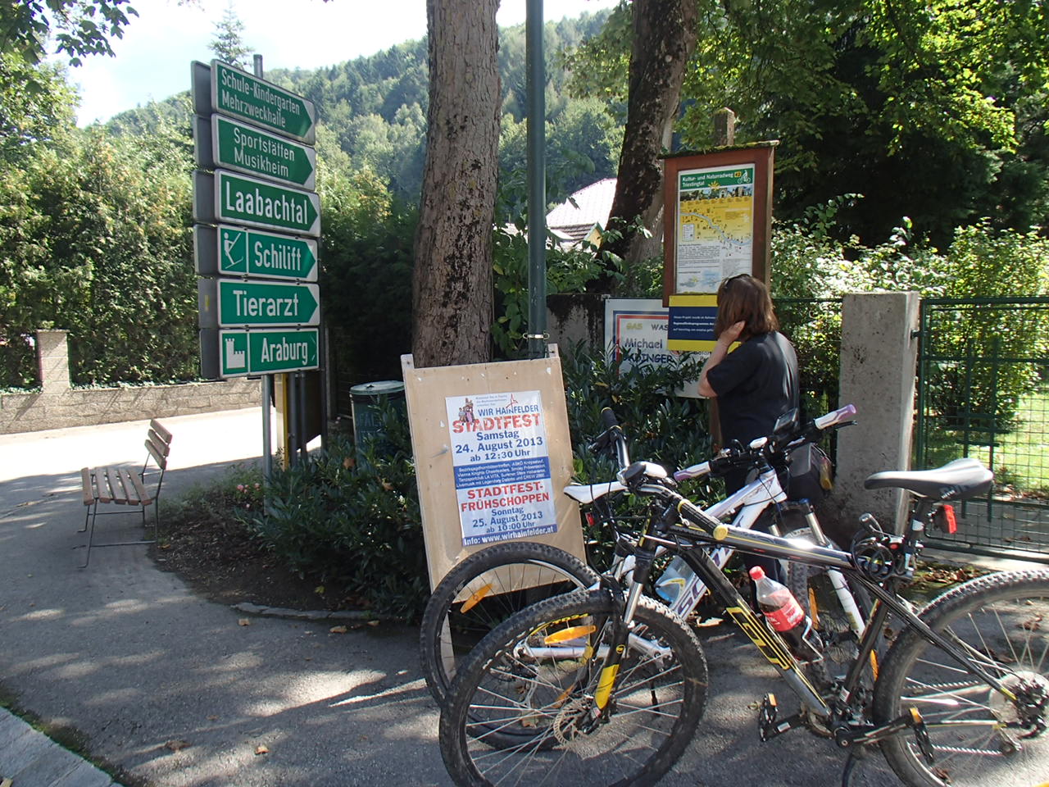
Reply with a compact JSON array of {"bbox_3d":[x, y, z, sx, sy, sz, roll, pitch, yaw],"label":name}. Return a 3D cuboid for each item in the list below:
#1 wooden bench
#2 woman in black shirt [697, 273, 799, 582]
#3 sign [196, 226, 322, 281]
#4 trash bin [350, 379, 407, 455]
[{"bbox_3d":[-2.683,0.609,5.636,0.510,0.790,1.550,-3,3,-28],"label":"wooden bench"},{"bbox_3d":[1.053,0.259,3.945,0.470,1.640,0.370,-3,6,-30],"label":"woman in black shirt"},{"bbox_3d":[-1.979,-1.042,6.402,0.130,0.335,1.195,2,5,21],"label":"sign"},{"bbox_3d":[-1.065,0.355,6.536,0.475,0.900,0.475,-4,5,0],"label":"trash bin"}]

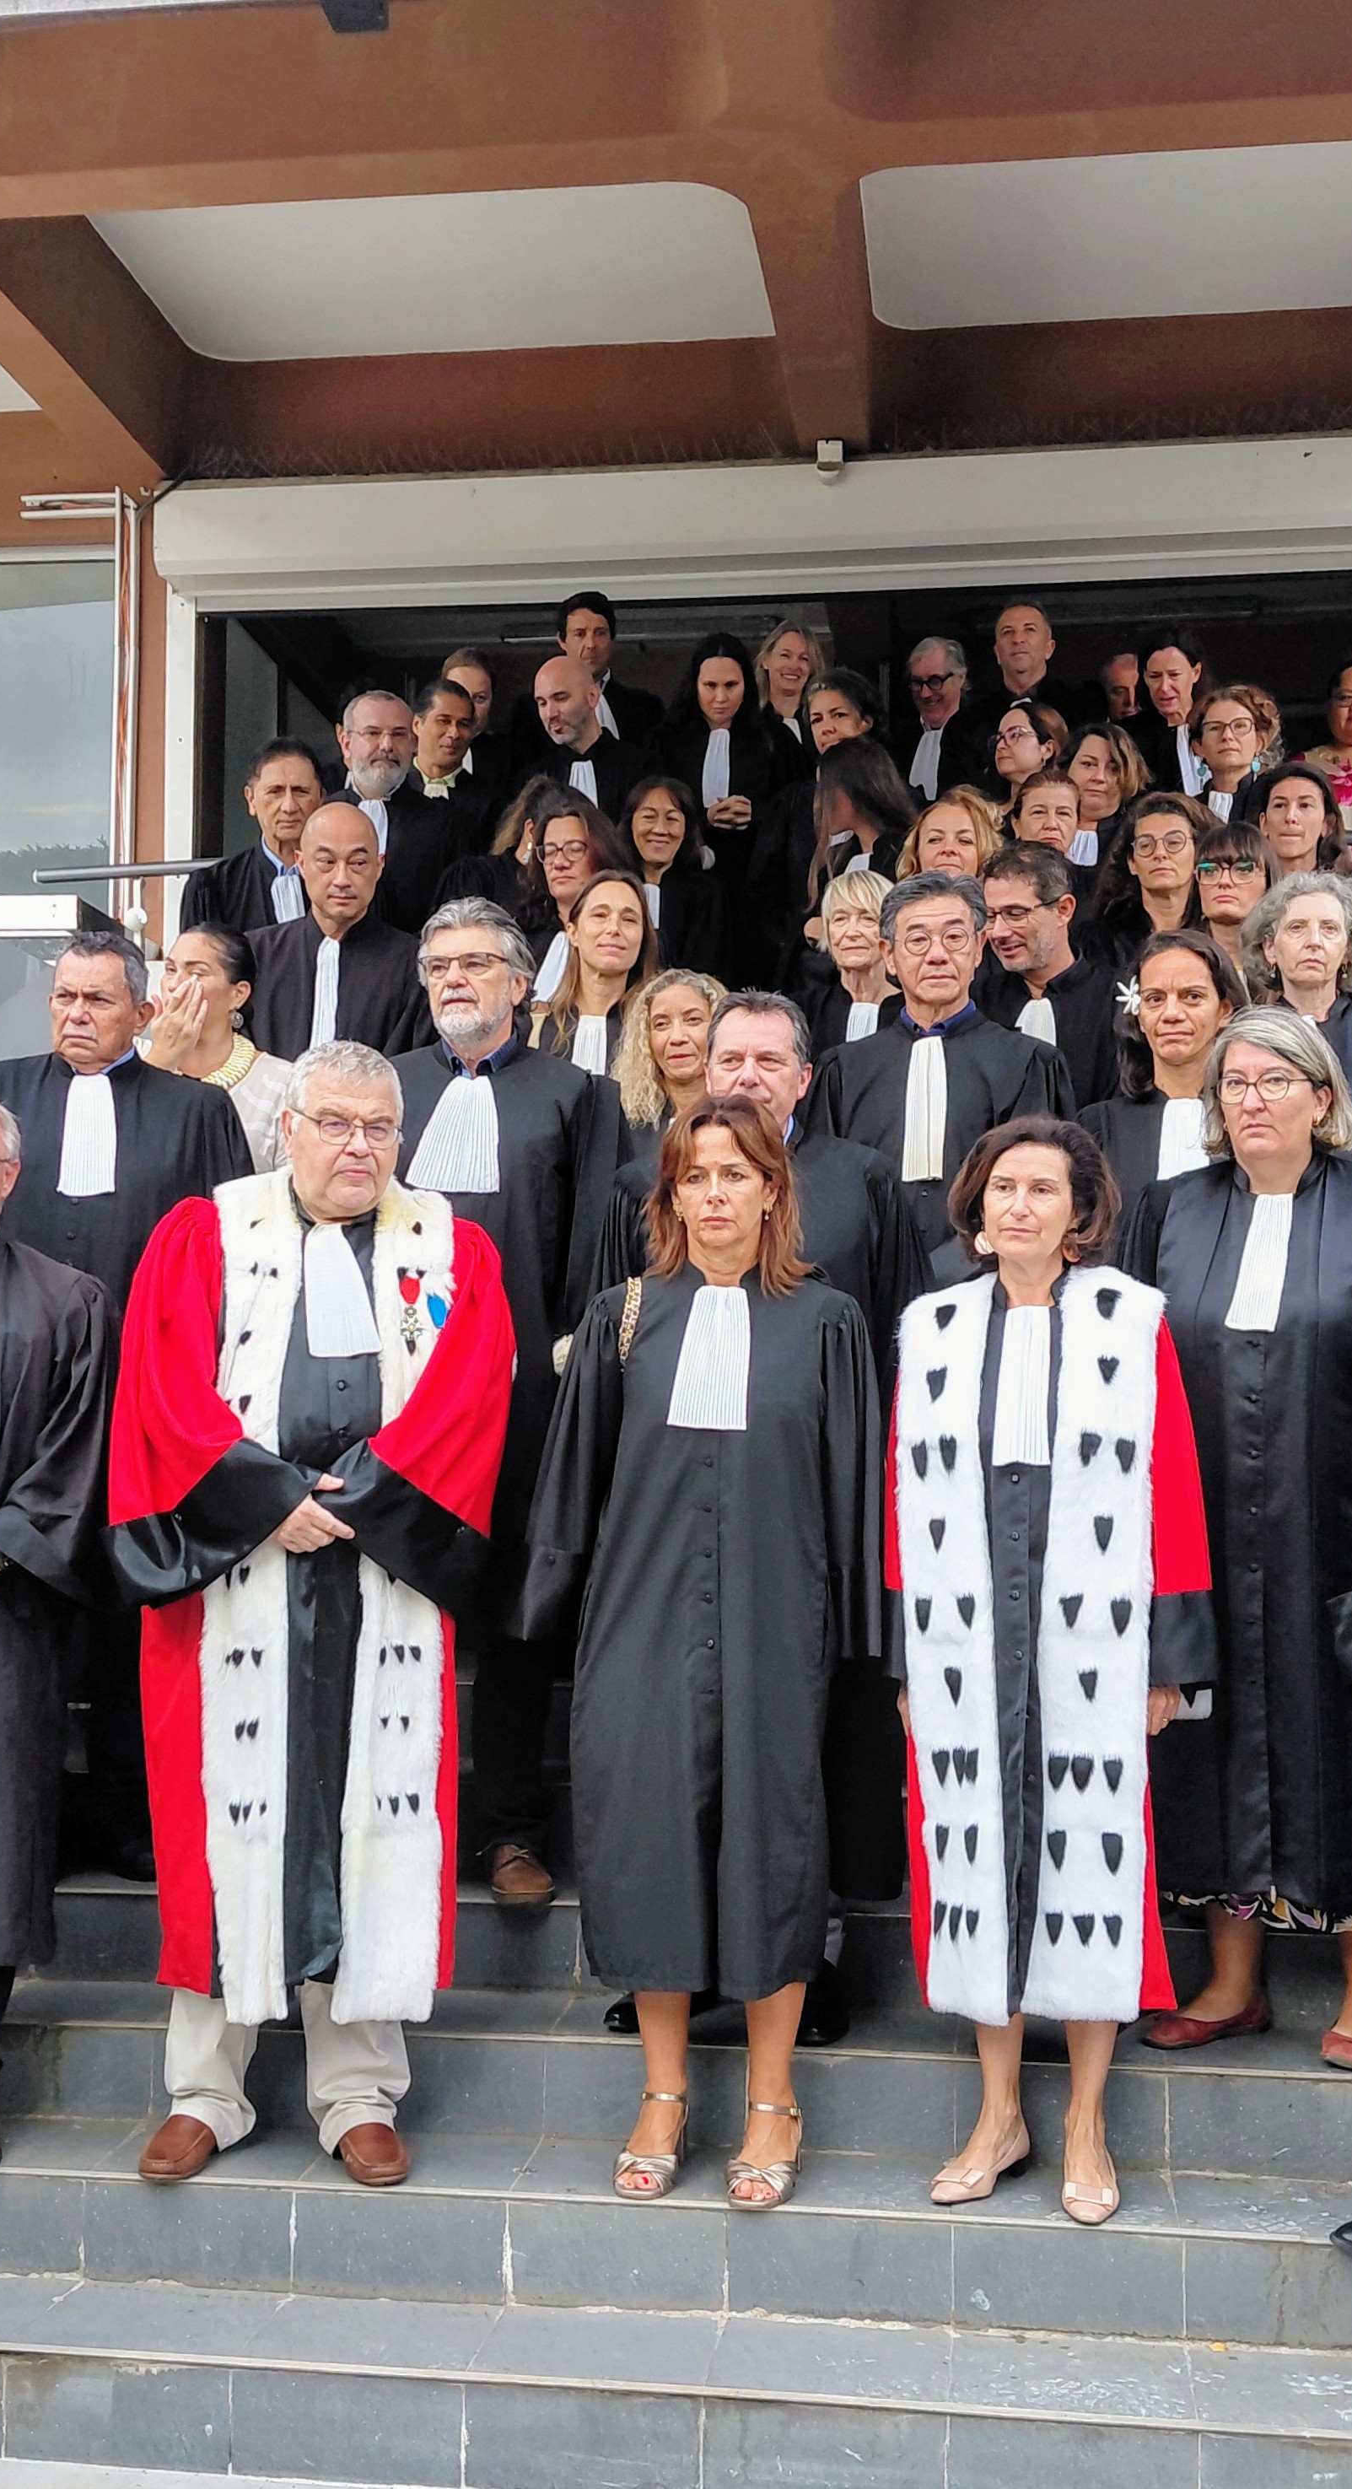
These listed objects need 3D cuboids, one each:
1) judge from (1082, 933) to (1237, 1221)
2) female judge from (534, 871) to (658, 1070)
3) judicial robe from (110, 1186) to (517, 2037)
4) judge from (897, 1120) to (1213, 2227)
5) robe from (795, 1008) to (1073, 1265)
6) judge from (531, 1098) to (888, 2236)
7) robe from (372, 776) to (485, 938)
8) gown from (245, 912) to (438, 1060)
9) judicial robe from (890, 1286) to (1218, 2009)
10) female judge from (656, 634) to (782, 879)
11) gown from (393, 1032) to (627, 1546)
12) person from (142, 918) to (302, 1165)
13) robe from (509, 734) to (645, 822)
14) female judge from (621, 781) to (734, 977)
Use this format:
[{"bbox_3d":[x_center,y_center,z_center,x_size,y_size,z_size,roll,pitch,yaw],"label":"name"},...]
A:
[{"bbox_3d":[0.939,0.214,4.504,0.480,1.628,0.330,0,-3,8],"label":"judge"},{"bbox_3d":[-0.170,0.045,4.902,0.540,1.640,0.360,0,-3,3],"label":"female judge"},{"bbox_3d":[-0.592,0.554,3.870,0.630,1.318,0.420,1,-4,-7],"label":"judicial robe"},{"bbox_3d":[0.576,0.623,3.686,0.490,1.633,0.340,-1,-4,16],"label":"judge"},{"bbox_3d":[0.493,0.126,4.546,0.590,1.170,0.380,0,-3,5],"label":"robe"},{"bbox_3d":[0.044,0.604,3.701,0.550,1.670,0.350,0,-3,3],"label":"judge"},{"bbox_3d":[-0.745,-0.562,5.945,0.570,1.200,0.380,0,-3,2],"label":"robe"},{"bbox_3d":[-0.722,-0.123,5.085,0.560,1.180,0.380,0,-3,1],"label":"gown"},{"bbox_3d":[0.576,0.597,3.688,0.490,1.120,0.330,-1,-4,16],"label":"judicial robe"},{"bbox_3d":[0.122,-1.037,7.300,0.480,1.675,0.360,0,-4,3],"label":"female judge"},{"bbox_3d":[-0.370,0.169,4.399,0.570,1.132,0.360,0,-3,5],"label":"gown"},{"bbox_3d":[-0.906,0.191,4.764,0.470,1.681,0.340,-2,-4,30],"label":"person"},{"bbox_3d":[-0.261,-0.757,6.295,0.580,1.180,0.380,0,-3,7],"label":"robe"},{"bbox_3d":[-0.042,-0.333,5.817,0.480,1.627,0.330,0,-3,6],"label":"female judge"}]

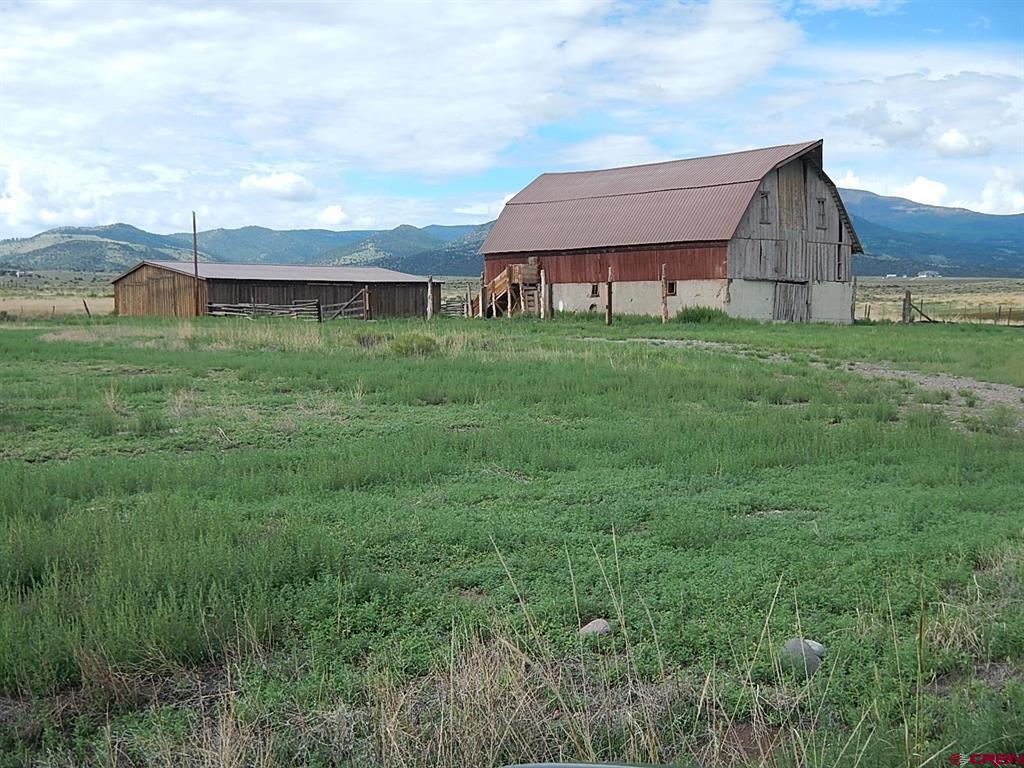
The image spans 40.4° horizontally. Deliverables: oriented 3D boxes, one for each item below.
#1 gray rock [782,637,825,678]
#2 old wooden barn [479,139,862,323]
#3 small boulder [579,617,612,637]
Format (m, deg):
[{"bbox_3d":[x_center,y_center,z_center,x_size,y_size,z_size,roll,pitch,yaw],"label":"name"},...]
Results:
[{"bbox_3d":[1.413,1.330,6.750,0.205,0.170,0.190,0,3,0],"label":"gray rock"},{"bbox_3d":[10.007,-9.282,89.340,11.586,10.203,24.864,-2,4,-38],"label":"old wooden barn"},{"bbox_3d":[0.441,1.303,7.350,0.180,0.120,0.160,0,3,0],"label":"small boulder"}]

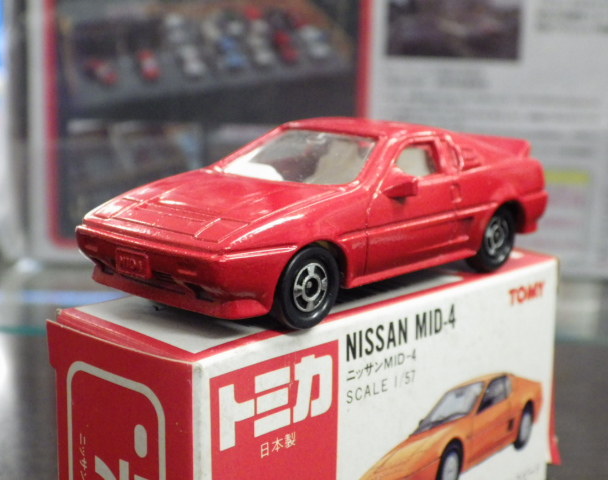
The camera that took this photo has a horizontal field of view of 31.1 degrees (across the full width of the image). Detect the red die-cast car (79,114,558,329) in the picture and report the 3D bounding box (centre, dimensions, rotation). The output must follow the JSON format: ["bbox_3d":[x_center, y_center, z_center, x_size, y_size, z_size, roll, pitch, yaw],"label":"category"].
[{"bbox_3d":[0.004,-0.005,0.160,0.031,0.024,0.074,12,17,43],"label":"red die-cast car"}]

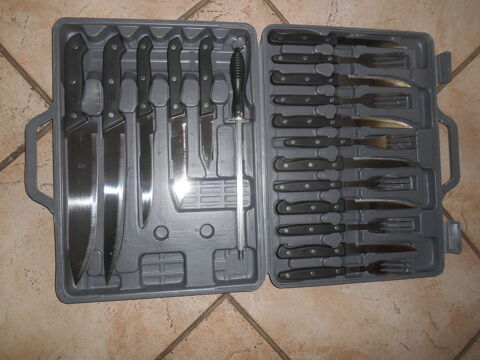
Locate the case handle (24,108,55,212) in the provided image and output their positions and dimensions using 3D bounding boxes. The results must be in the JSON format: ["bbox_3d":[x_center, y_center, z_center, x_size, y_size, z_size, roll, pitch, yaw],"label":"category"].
[{"bbox_3d":[-0.255,-0.024,0.465,0.036,0.014,0.134,-2,89,-9],"label":"case handle"}]

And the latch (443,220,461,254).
[{"bbox_3d":[0.324,0.088,0.556,0.030,0.012,0.050,-2,89,-9],"label":"latch"}]

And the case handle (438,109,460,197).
[{"bbox_3d":[0.318,-0.041,0.555,0.032,0.014,0.137,-2,89,-9],"label":"case handle"}]

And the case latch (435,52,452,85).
[{"bbox_3d":[0.314,-0.173,0.562,0.026,0.012,0.050,-2,89,-9],"label":"case latch"}]

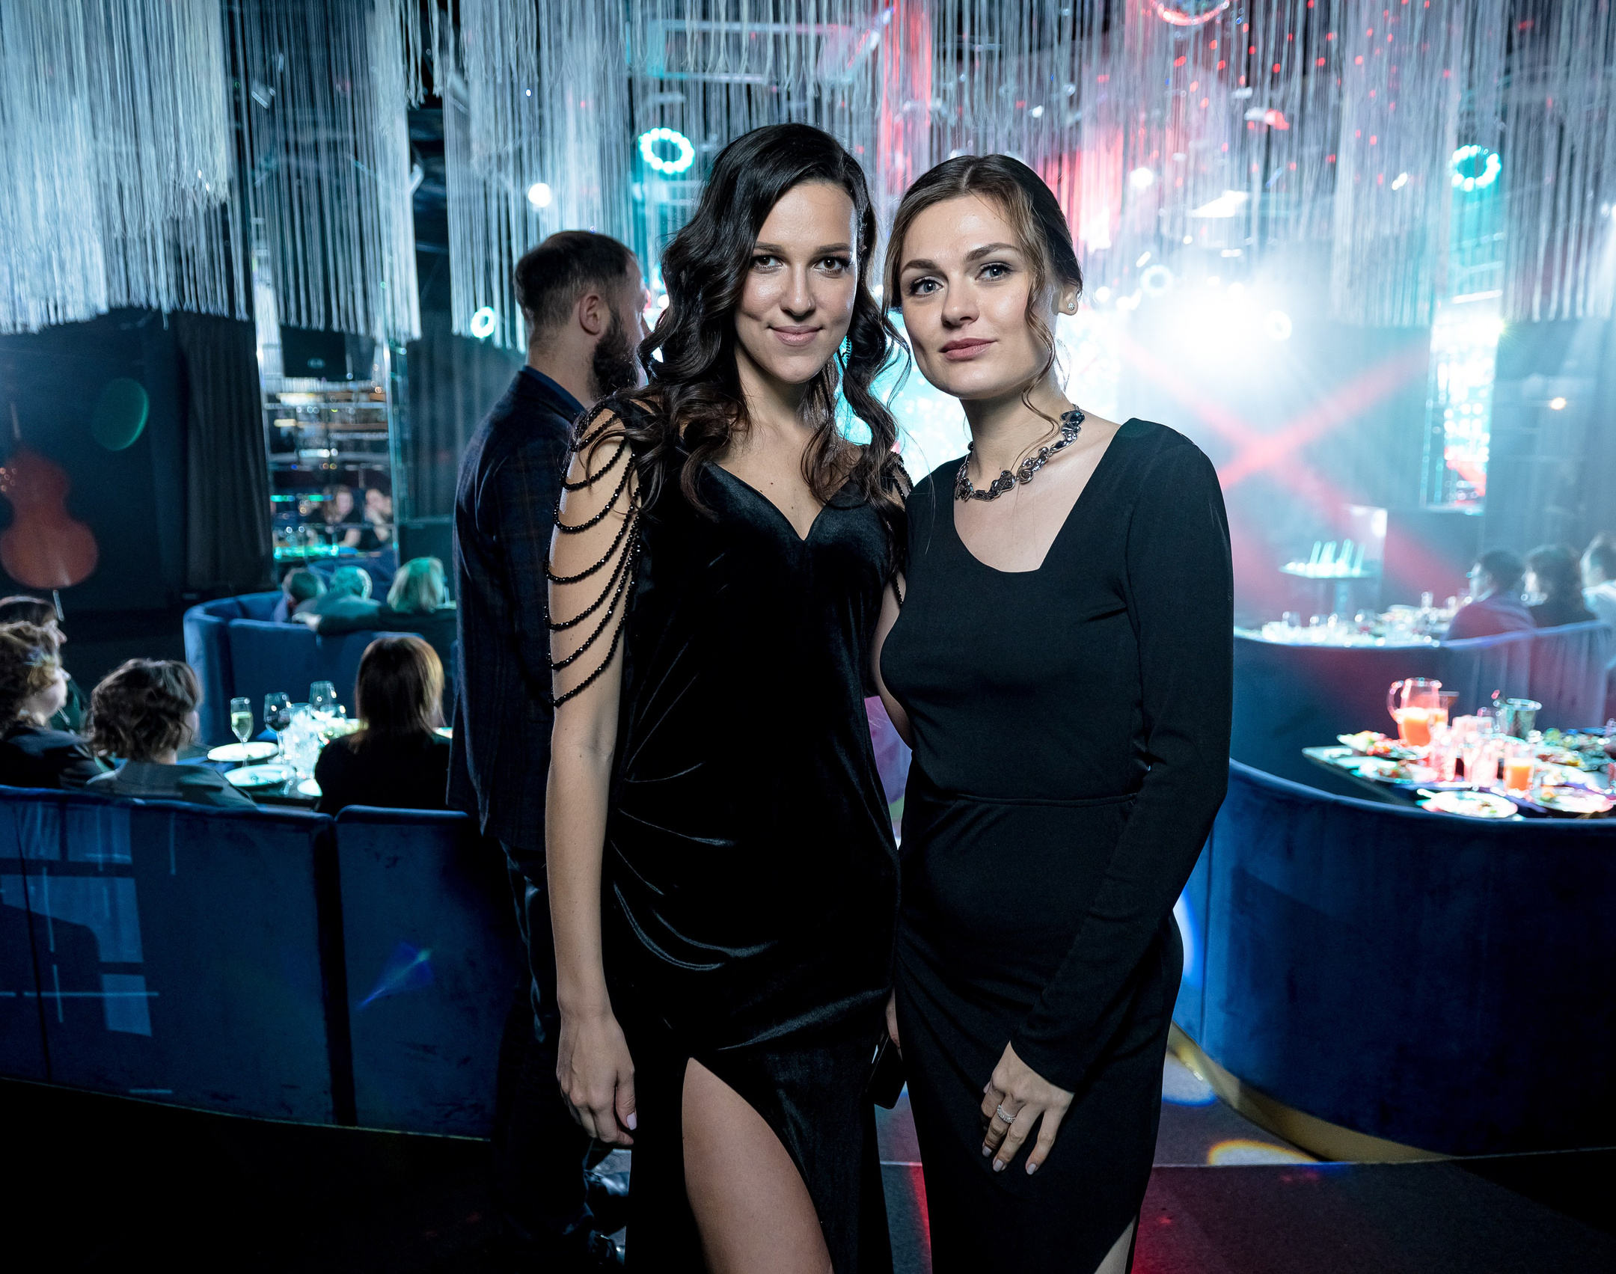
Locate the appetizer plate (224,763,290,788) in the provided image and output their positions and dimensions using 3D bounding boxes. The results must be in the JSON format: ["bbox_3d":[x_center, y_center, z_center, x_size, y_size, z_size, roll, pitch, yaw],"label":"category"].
[{"bbox_3d":[-1.561,0.400,3.632,0.205,0.030,0.205,0,9,0],"label":"appetizer plate"}]

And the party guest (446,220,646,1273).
[{"bbox_3d":[-0.398,0.216,2.241,0.420,1.800,0.520,-4,10,-23],"label":"party guest"}]

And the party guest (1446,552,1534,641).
[{"bbox_3d":[2.882,0.205,5.706,0.520,1.200,0.750,-8,11,-38],"label":"party guest"}]

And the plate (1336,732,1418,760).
[{"bbox_3d":[1.718,0.332,3.851,0.230,0.040,0.230,0,9,0],"label":"plate"}]

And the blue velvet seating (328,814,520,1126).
[{"bbox_3d":[-0.763,0.796,3.264,0.660,0.880,0.600,1,9,7],"label":"blue velvet seating"}]

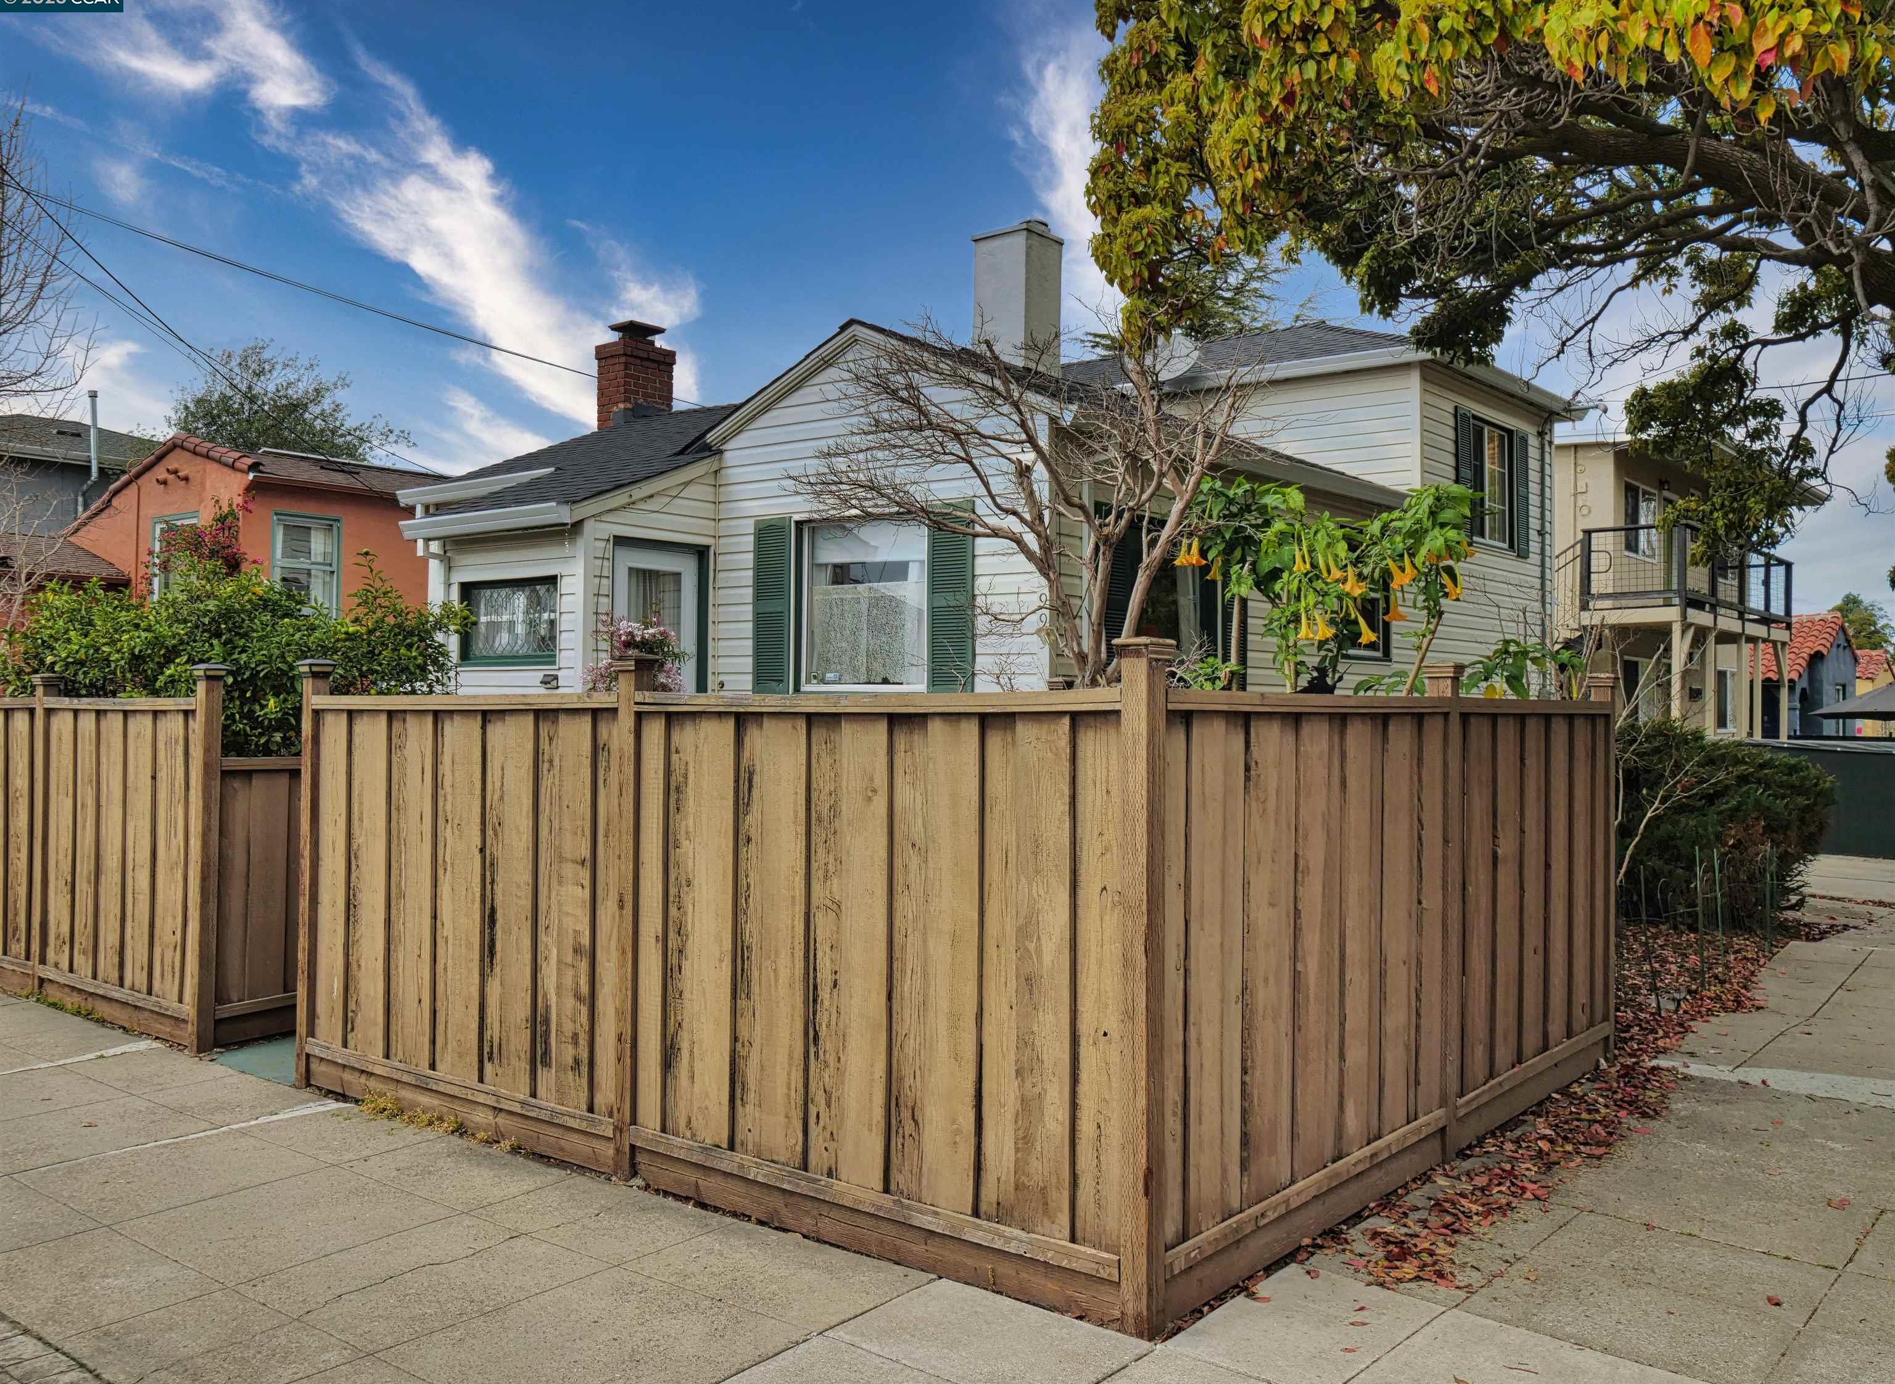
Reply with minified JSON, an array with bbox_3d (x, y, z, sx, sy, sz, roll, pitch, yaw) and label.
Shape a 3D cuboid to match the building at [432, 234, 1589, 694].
[{"bbox_3d":[0.694,-1.347,15.719,7.952,6.274,11.872,0,-1,40],"label":"building"}]

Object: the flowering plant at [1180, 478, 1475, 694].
[{"bbox_3d":[1.839,0.346,7.395,1.200,2.670,1.200,0,-1,40],"label":"flowering plant"}]

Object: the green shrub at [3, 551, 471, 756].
[{"bbox_3d":[-4.451,0.435,9.763,2.900,2.600,1.800,0,-1,40],"label":"green shrub"}]

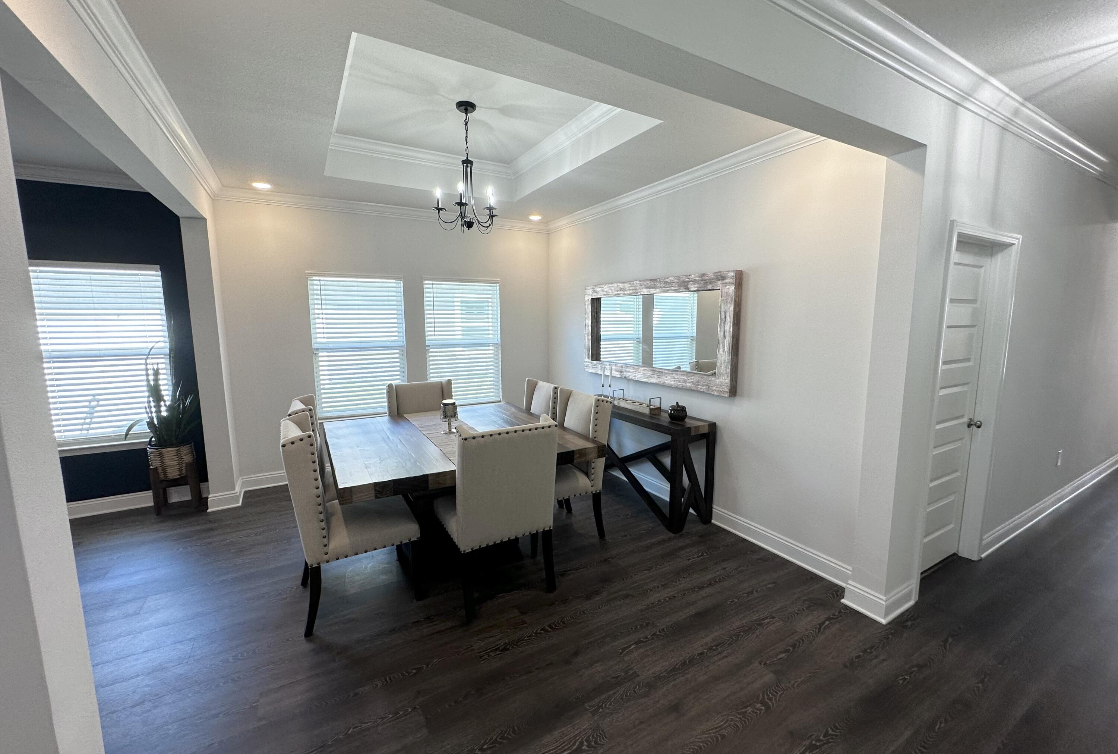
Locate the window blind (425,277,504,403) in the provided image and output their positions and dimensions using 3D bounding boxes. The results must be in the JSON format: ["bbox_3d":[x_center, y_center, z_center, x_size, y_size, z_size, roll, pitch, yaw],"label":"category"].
[{"bbox_3d":[-1.083,-0.391,5.236,0.878,1.445,0.060,-4,9,-29],"label":"window blind"}]

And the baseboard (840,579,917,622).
[{"bbox_3d":[1.816,1.214,2.566,0.349,0.140,0.235,-4,9,-29],"label":"baseboard"}]

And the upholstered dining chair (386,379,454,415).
[{"bbox_3d":[-1.173,0.576,4.076,0.557,1.046,0.646,-5,9,-30],"label":"upholstered dining chair"}]

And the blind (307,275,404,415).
[{"bbox_3d":[-2.055,-0.315,4.686,0.877,1.445,0.060,-4,9,-29],"label":"blind"}]

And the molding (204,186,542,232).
[{"bbox_3d":[-1.548,-1.704,4.722,3.345,0.097,0.100,-4,9,-29],"label":"molding"}]

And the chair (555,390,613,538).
[{"bbox_3d":[-0.048,0.662,3.368,0.646,1.046,0.557,-5,9,-30],"label":"chair"}]

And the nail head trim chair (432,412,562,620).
[{"bbox_3d":[-0.392,0.747,2.729,0.557,1.046,0.646,-5,9,-30],"label":"nail head trim chair"}]

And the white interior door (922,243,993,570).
[{"bbox_3d":[2.387,0.218,2.788,0.814,2.028,0.035,-5,9,-30],"label":"white interior door"}]

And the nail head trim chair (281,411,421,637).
[{"bbox_3d":[-1.184,0.766,2.615,0.646,1.046,0.557,-5,9,-30],"label":"nail head trim chair"}]

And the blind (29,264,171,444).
[{"bbox_3d":[-3.741,-0.196,3.667,0.883,1.415,0.065,-5,9,-30],"label":"blind"}]

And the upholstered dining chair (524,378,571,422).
[{"bbox_3d":[-0.341,0.582,3.916,0.650,1.055,0.560,-4,9,-29],"label":"upholstered dining chair"}]

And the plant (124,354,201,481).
[{"bbox_3d":[-3.272,0.315,3.765,0.490,1.085,0.440,-4,9,-29],"label":"plant"}]

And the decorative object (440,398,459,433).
[{"bbox_3d":[-0.816,0.295,3.383,0.134,0.241,0.134,-4,9,-29],"label":"decorative object"}]

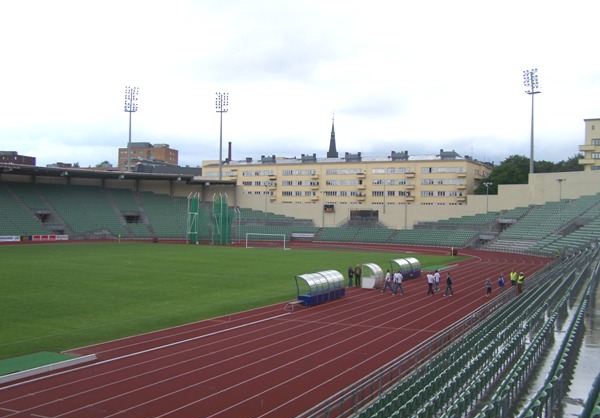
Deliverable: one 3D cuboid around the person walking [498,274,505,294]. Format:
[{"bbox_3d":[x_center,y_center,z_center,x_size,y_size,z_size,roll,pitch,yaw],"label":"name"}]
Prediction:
[{"bbox_3d":[14.989,5.601,49.000,0.480,1.500,0.420,1,-1,30],"label":"person walking"}]

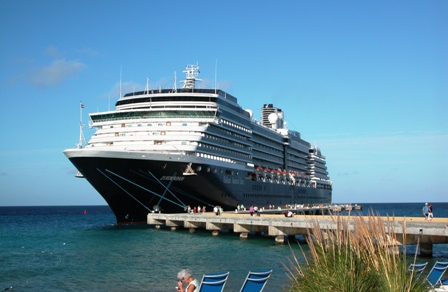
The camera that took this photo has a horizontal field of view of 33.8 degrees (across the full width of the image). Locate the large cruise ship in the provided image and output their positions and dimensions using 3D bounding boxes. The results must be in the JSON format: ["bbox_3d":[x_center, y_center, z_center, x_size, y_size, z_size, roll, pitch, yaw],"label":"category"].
[{"bbox_3d":[7.027,3.574,288.681,34.000,50.000,285.300,-2,-5,16],"label":"large cruise ship"}]

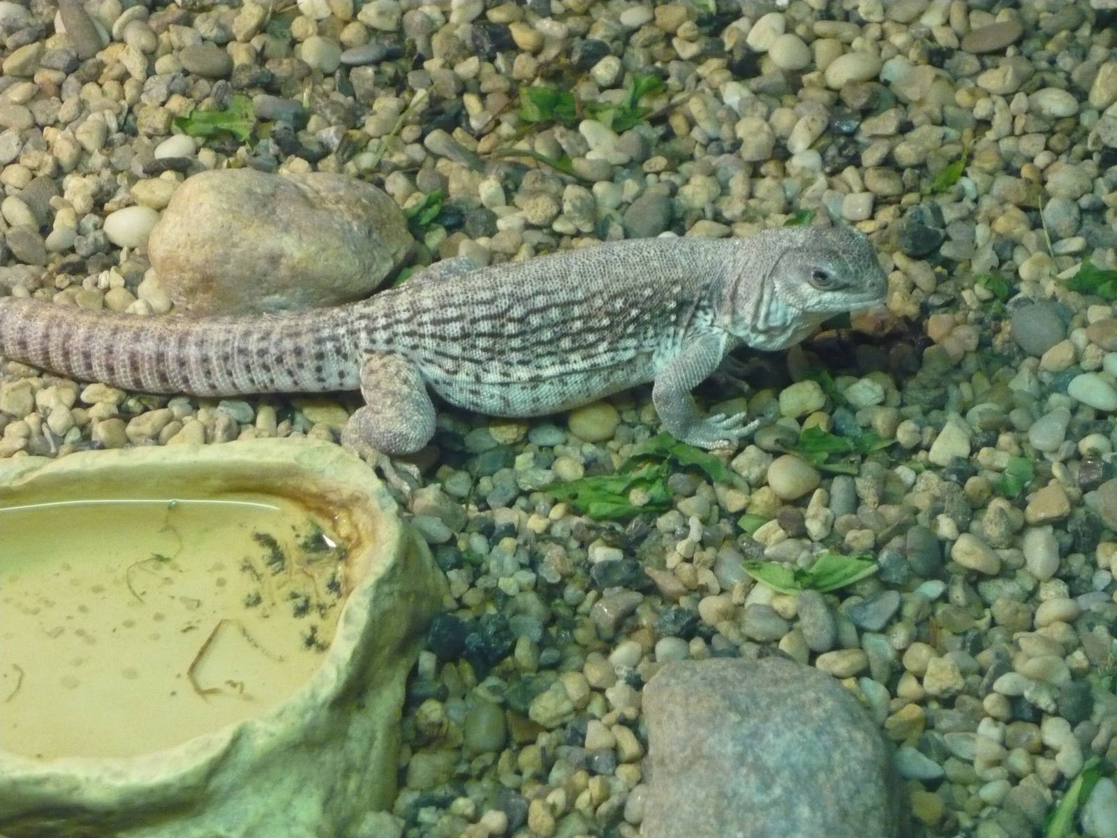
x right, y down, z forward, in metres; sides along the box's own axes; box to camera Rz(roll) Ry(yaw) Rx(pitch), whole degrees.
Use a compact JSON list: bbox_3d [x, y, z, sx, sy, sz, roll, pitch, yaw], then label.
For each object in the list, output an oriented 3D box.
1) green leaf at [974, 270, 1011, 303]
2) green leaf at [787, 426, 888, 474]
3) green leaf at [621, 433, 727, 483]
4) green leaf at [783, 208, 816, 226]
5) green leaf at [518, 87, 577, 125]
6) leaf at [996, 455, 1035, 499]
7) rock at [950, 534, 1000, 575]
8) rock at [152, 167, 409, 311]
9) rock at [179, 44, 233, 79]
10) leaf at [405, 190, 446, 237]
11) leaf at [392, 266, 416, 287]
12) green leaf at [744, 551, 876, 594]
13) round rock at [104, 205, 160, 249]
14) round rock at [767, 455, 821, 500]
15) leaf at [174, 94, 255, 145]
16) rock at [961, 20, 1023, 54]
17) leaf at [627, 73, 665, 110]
[{"bbox_3d":[0.129,-0.039,0.958,0.013,0.006,0.009,23,50,20],"label":"green leaf"},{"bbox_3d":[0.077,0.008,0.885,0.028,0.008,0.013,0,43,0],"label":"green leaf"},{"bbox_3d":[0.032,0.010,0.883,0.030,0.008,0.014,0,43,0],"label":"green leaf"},{"bbox_3d":[0.073,-0.060,0.978,0.012,0.006,0.012,0,46,0],"label":"green leaf"},{"bbox_3d":[-0.004,-0.098,1.012,0.018,0.008,0.013,0,46,0],"label":"green leaf"},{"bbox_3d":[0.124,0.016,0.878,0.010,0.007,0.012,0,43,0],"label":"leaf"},{"bbox_3d":[0.114,0.037,0.884,0.015,0.010,0.011,31,54,27],"label":"rock"},{"bbox_3d":[-0.082,-0.051,0.950,0.078,0.042,0.050,0,46,0],"label":"rock"},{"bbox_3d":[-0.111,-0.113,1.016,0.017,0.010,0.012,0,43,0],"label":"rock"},{"bbox_3d":[-0.041,-0.062,0.980,0.008,0.008,0.019,24,51,22],"label":"leaf"},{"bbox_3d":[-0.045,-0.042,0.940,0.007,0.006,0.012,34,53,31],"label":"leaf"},{"bbox_3d":[0.068,0.042,0.876,0.036,0.010,0.013,-2,46,-2],"label":"green leaf"},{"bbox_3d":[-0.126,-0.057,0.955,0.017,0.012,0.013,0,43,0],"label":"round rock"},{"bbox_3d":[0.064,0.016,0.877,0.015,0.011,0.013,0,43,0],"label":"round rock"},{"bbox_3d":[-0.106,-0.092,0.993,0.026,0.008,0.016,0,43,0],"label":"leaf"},{"bbox_3d":[0.140,-0.123,1.039,0.021,0.009,0.009,-19,49,-17],"label":"rock"},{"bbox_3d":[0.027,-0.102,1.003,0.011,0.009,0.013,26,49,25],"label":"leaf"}]

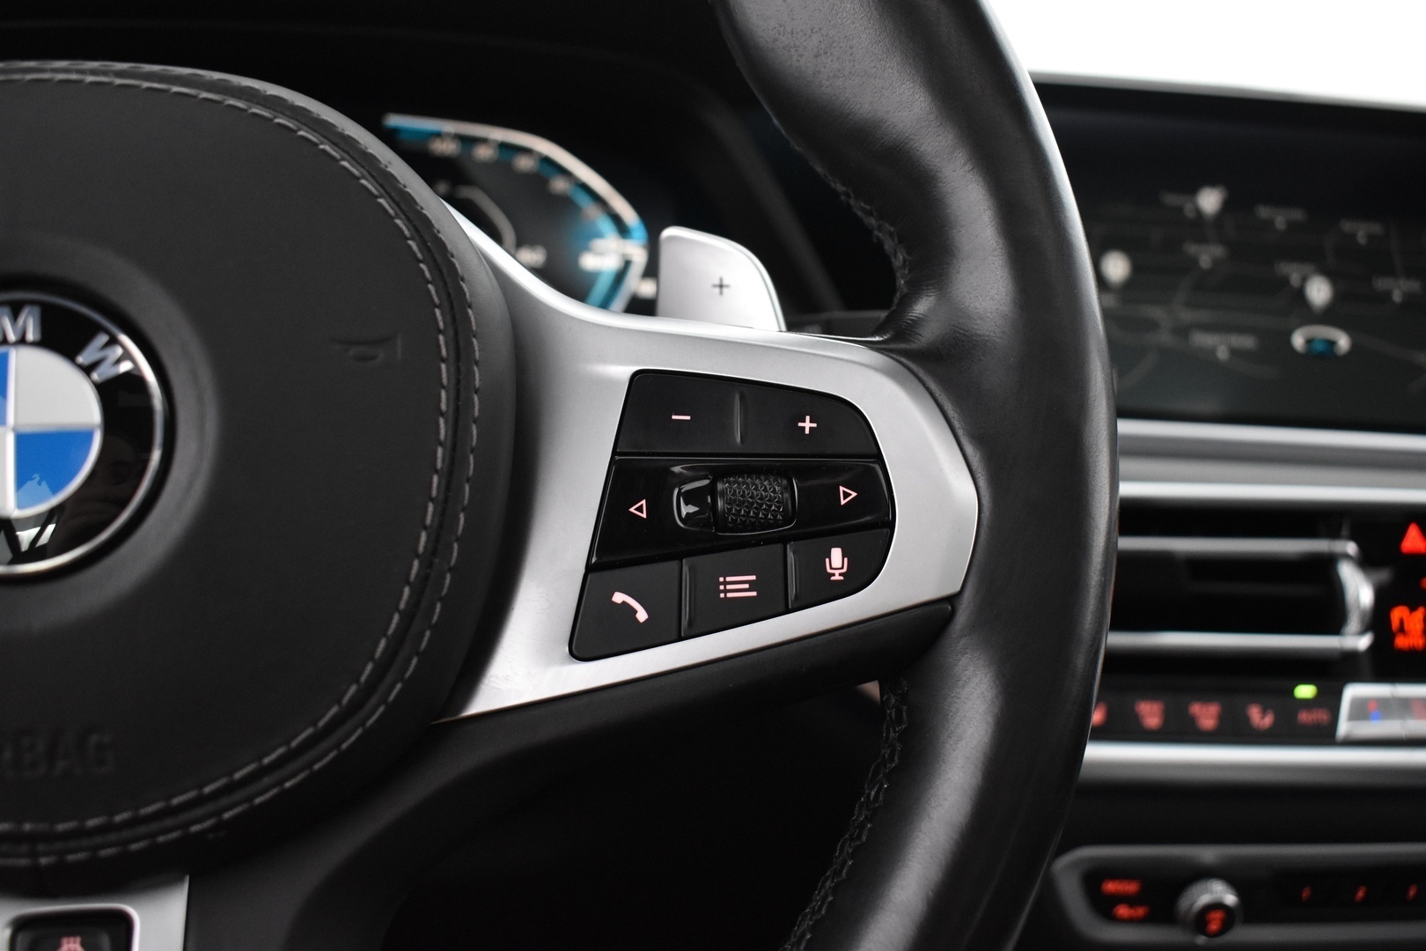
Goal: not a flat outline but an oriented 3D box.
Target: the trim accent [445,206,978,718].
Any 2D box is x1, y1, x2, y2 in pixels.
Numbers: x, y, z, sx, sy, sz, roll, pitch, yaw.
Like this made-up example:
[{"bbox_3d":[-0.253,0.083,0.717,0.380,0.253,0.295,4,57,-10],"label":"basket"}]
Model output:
[{"bbox_3d":[-0.001,-0.002,0.241,0.097,0.090,0.028,1,-10,-8],"label":"trim accent"}]

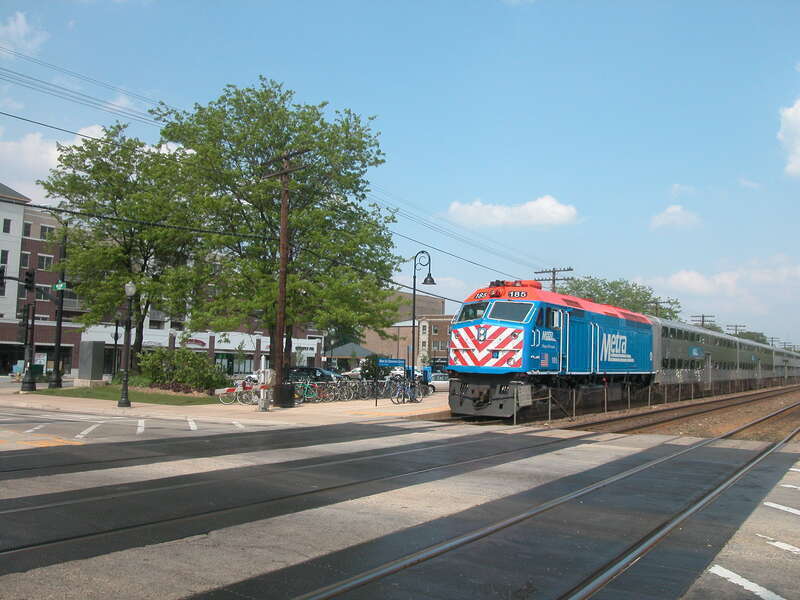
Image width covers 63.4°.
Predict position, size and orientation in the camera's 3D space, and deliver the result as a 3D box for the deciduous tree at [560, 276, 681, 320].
[{"bbox_3d":[25.366,3.690,74.686,12.500,12.463,12.500,1,-6,0],"label":"deciduous tree"}]

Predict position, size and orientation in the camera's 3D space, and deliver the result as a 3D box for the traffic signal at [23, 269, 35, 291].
[{"bbox_3d":[-20.749,-1.119,36.200,0.420,1.170,0.420,-2,-7,30],"label":"traffic signal"}]

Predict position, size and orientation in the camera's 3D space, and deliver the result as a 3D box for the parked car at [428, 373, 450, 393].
[{"bbox_3d":[3.732,5.646,44.830,4.600,1.440,1.780,0,-6,12],"label":"parked car"}]

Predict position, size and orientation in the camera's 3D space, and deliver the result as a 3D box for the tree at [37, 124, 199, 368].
[{"bbox_3d":[-16.843,-2.842,40.399,9.400,16.411,9.400,1,-6,0],"label":"tree"}]

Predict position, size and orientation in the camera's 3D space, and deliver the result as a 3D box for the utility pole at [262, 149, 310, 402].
[{"bbox_3d":[-4.880,-1.022,27.051,2.400,10.768,0.360,-3,-7,36],"label":"utility pole"}]

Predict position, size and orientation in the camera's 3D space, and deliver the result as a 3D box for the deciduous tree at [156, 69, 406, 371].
[{"bbox_3d":[-6.122,-3.553,35.336,12.300,17.348,12.000,1,-6,0],"label":"deciduous tree"}]

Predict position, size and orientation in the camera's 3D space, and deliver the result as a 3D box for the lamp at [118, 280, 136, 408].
[{"bbox_3d":[-10.055,1.634,23.998,0.460,4.636,0.460,1,-6,0],"label":"lamp"}]

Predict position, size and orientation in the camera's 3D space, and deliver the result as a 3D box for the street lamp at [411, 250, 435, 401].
[{"bbox_3d":[1.095,1.215,31.112,1.300,7.288,0.650,-1,-6,25],"label":"street lamp"}]

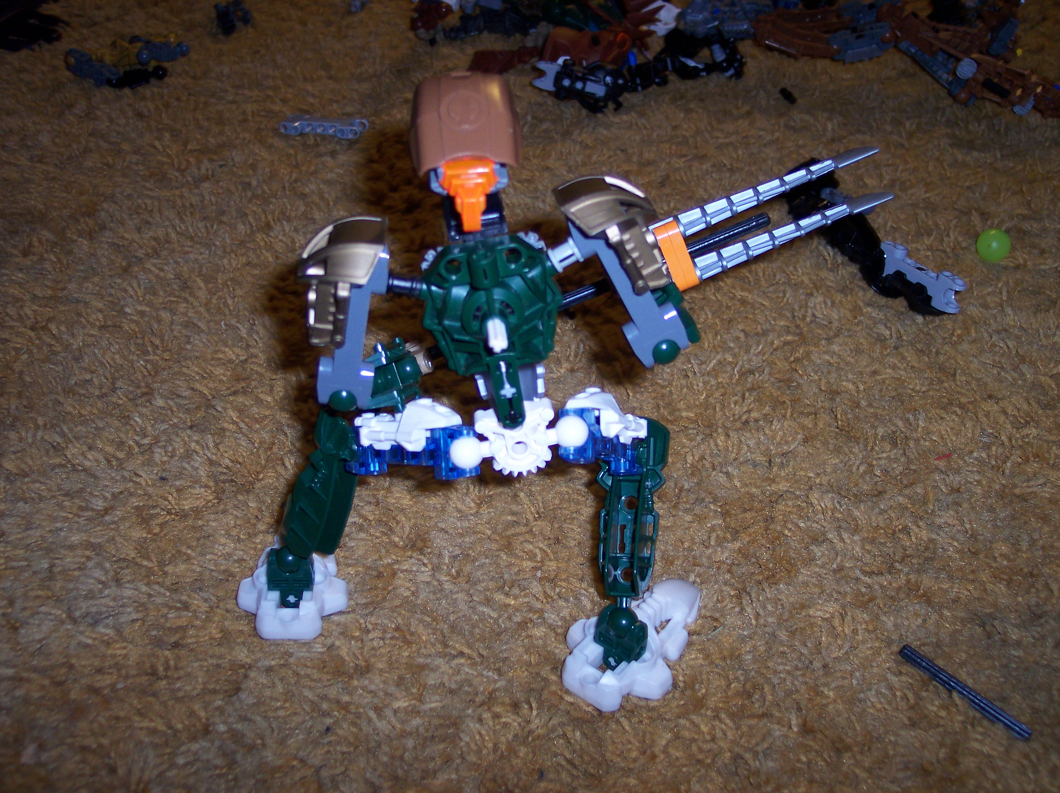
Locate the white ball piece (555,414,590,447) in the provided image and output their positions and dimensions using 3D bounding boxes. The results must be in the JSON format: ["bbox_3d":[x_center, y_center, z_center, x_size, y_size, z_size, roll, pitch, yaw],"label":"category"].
[{"bbox_3d":[0.013,0.011,0.361,0.010,0.010,0.010,-2,38,0],"label":"white ball piece"}]

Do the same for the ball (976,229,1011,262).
[{"bbox_3d":[0.233,-0.076,0.584,0.017,0.017,0.017,0,38,0],"label":"ball"}]

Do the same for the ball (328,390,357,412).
[{"bbox_3d":[-0.055,0.000,0.345,0.010,0.010,0.010,-2,38,0],"label":"ball"}]

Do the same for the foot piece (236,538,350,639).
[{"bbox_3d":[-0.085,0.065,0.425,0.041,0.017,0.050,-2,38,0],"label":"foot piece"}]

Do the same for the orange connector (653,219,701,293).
[{"bbox_3d":[0.049,-0.047,0.387,0.008,0.024,0.008,-24,10,-7],"label":"orange connector"}]

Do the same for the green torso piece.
[{"bbox_3d":[-0.012,-0.019,0.342,0.041,0.051,0.026,-7,35,5],"label":"green torso piece"}]

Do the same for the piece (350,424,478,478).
[{"bbox_3d":[-0.038,0.018,0.373,0.043,0.014,0.014,1,37,17],"label":"piece"}]

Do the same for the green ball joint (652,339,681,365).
[{"bbox_3d":[0.042,-0.014,0.357,0.010,0.010,0.010,0,38,0],"label":"green ball joint"}]

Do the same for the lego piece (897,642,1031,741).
[{"bbox_3d":[0.144,0.098,0.387,0.005,0.005,0.048,-29,46,-30],"label":"lego piece"}]

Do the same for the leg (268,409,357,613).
[{"bbox_3d":[-0.074,0.037,0.395,0.021,0.074,0.021,15,20,0],"label":"leg"}]

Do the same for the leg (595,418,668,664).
[{"bbox_3d":[0.034,0.050,0.391,0.023,0.082,0.022,9,6,22],"label":"leg"}]

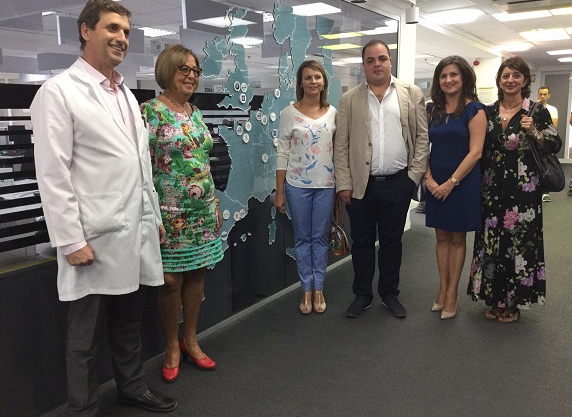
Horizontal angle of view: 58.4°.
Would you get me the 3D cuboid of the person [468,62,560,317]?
[{"bbox_3d":[1.453,-0.118,3.297,0.540,1.649,0.330,3,11,22],"label":"person"}]

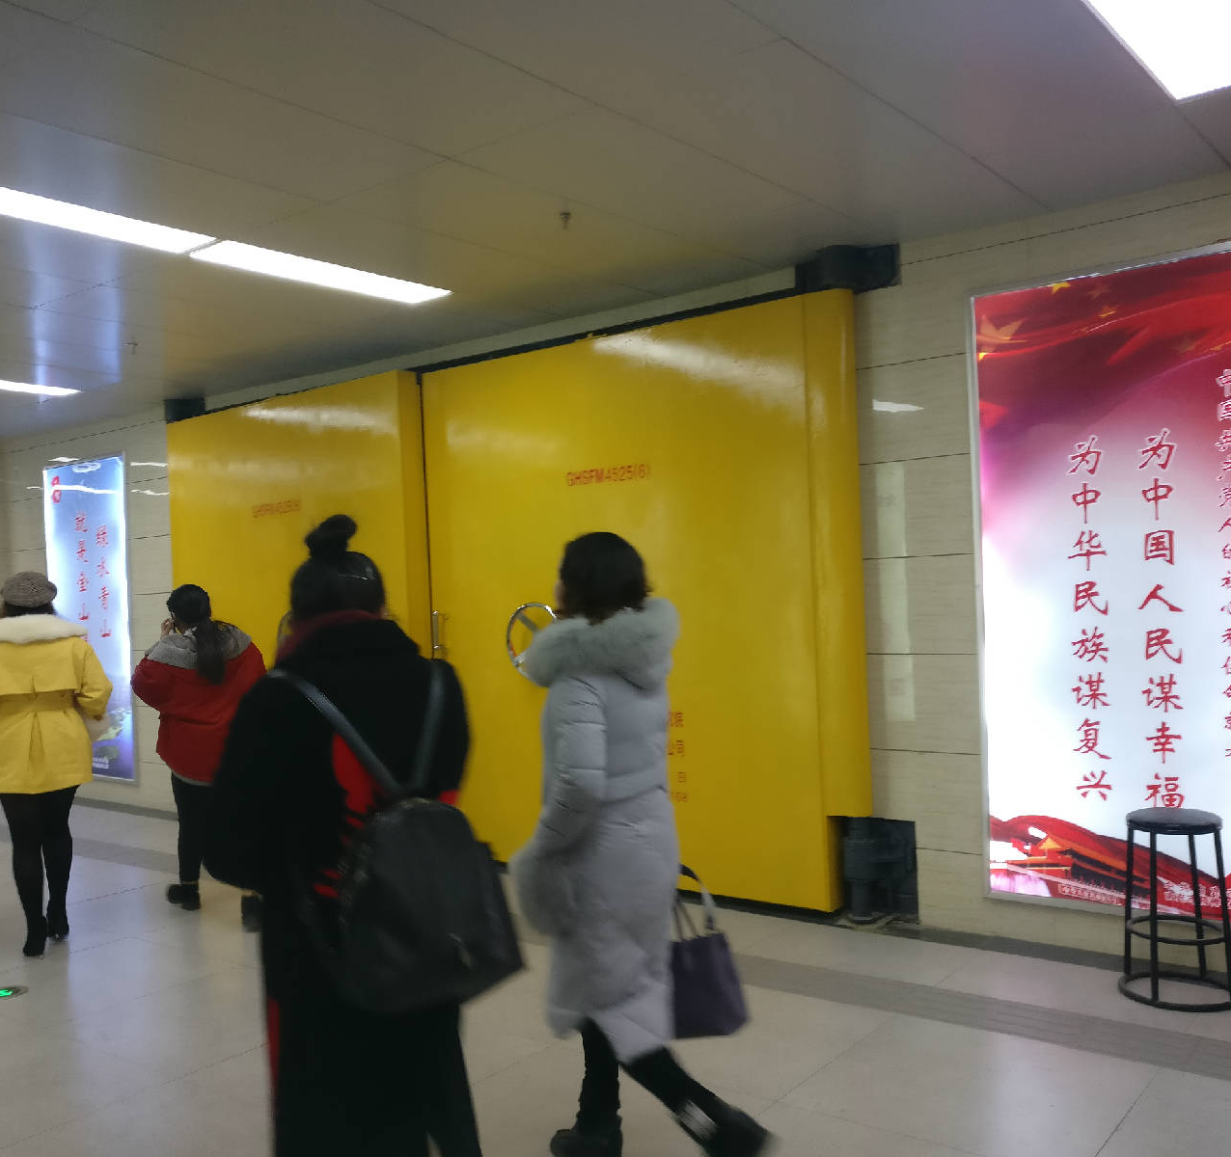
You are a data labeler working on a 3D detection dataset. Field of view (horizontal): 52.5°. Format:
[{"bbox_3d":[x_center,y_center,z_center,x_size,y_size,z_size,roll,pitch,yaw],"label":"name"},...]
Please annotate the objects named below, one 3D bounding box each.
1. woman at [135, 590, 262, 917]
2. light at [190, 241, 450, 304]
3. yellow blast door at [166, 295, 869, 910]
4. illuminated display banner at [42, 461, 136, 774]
[{"bbox_3d":[-1.902,0.790,5.753,0.540,1.526,0.500,-1,-1,-41],"label":"woman"},{"bbox_3d":[-1.236,-1.338,5.436,0.290,0.070,1.190,-3,-1,38],"label":"light"},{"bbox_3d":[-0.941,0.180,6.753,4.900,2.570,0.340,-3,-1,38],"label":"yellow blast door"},{"bbox_3d":[-3.860,0.300,9.188,1.190,2.340,0.100,-3,-1,38],"label":"illuminated display banner"}]

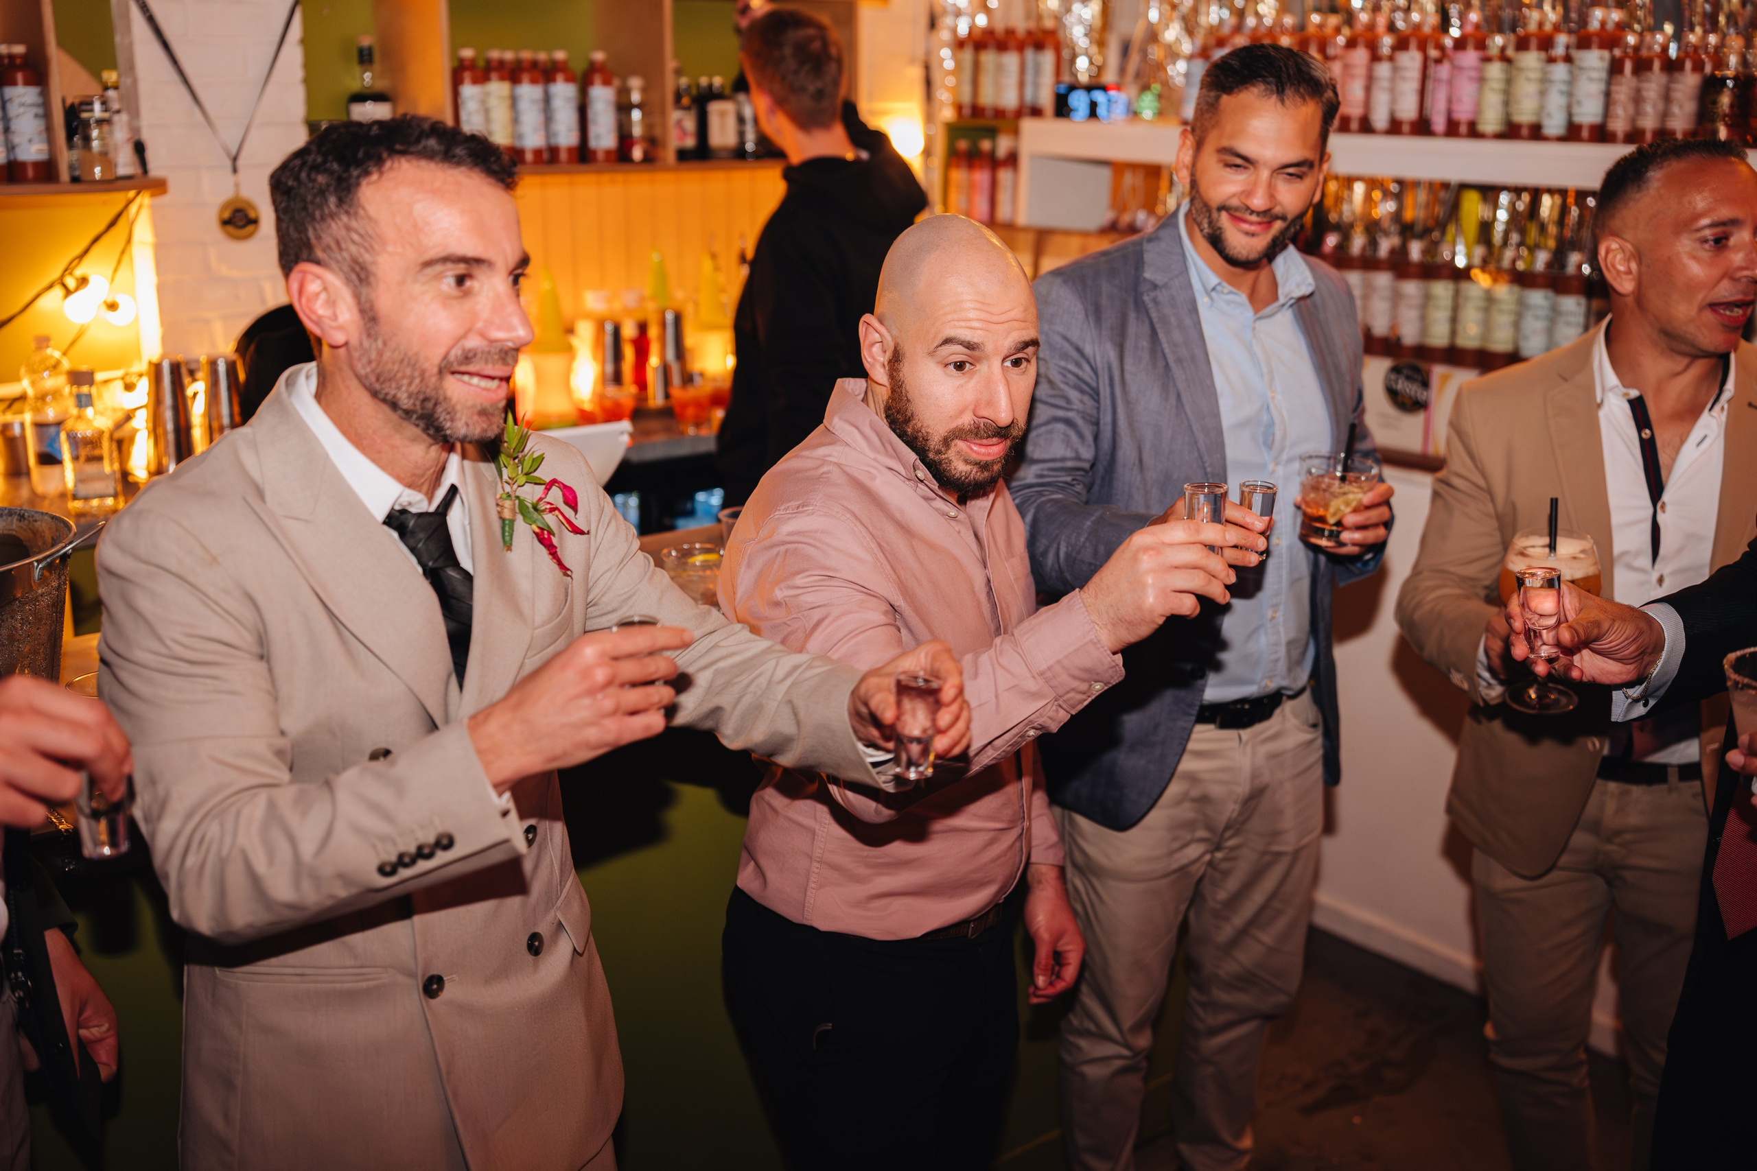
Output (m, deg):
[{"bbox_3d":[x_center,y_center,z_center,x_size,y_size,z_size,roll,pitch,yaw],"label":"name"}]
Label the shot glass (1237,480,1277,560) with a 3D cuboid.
[{"bbox_3d":[0.399,-0.069,1.800,0.040,0.078,0.040,5,17,12],"label":"shot glass"}]

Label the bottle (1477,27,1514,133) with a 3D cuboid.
[{"bbox_3d":[1.158,-0.944,3.220,0.057,0.188,0.057,-14,22,-43],"label":"bottle"}]

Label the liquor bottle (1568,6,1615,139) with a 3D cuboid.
[{"bbox_3d":[1.288,-0.923,3.079,0.062,0.227,0.062,7,18,21],"label":"liquor bottle"}]

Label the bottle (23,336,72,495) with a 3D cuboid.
[{"bbox_3d":[-1.472,-0.303,3.030,0.083,0.280,0.083,-13,22,-41],"label":"bottle"}]

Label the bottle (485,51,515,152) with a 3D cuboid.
[{"bbox_3d":[-0.771,-0.976,3.471,0.065,0.225,0.065,-14,22,-40],"label":"bottle"}]

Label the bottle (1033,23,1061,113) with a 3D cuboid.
[{"bbox_3d":[0.393,-1.211,3.980,0.063,0.232,0.063,1,16,0],"label":"bottle"}]

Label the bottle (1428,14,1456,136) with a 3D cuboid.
[{"bbox_3d":[1.083,-0.968,3.280,0.055,0.198,0.055,-14,22,-43],"label":"bottle"}]

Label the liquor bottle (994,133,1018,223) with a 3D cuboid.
[{"bbox_3d":[0.325,-1.006,4.246,0.063,0.221,0.063,1,16,0],"label":"liquor bottle"}]

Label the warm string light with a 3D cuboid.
[{"bbox_3d":[-1.414,-0.518,3.100,0.110,0.090,0.075,-13,22,-41],"label":"warm string light"}]

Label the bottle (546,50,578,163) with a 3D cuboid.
[{"bbox_3d":[-0.660,-1.000,3.570,0.065,0.225,0.065,1,17,0],"label":"bottle"}]

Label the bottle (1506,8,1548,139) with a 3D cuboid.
[{"bbox_3d":[1.210,-0.947,3.160,0.062,0.227,0.062,7,18,19],"label":"bottle"}]

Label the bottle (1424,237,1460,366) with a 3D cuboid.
[{"bbox_3d":[1.089,-0.539,3.274,0.067,0.232,0.067,-13,22,-40],"label":"bottle"}]

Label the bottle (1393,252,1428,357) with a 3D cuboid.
[{"bbox_3d":[1.044,-0.549,3.323,0.066,0.226,0.066,-13,22,-40],"label":"bottle"}]

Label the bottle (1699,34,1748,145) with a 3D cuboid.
[{"bbox_3d":[1.459,-0.854,2.940,0.076,0.183,0.076,-14,22,-43],"label":"bottle"}]

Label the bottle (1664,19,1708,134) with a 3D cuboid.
[{"bbox_3d":[1.393,-0.863,2.937,0.062,0.188,0.062,-13,22,-40],"label":"bottle"}]

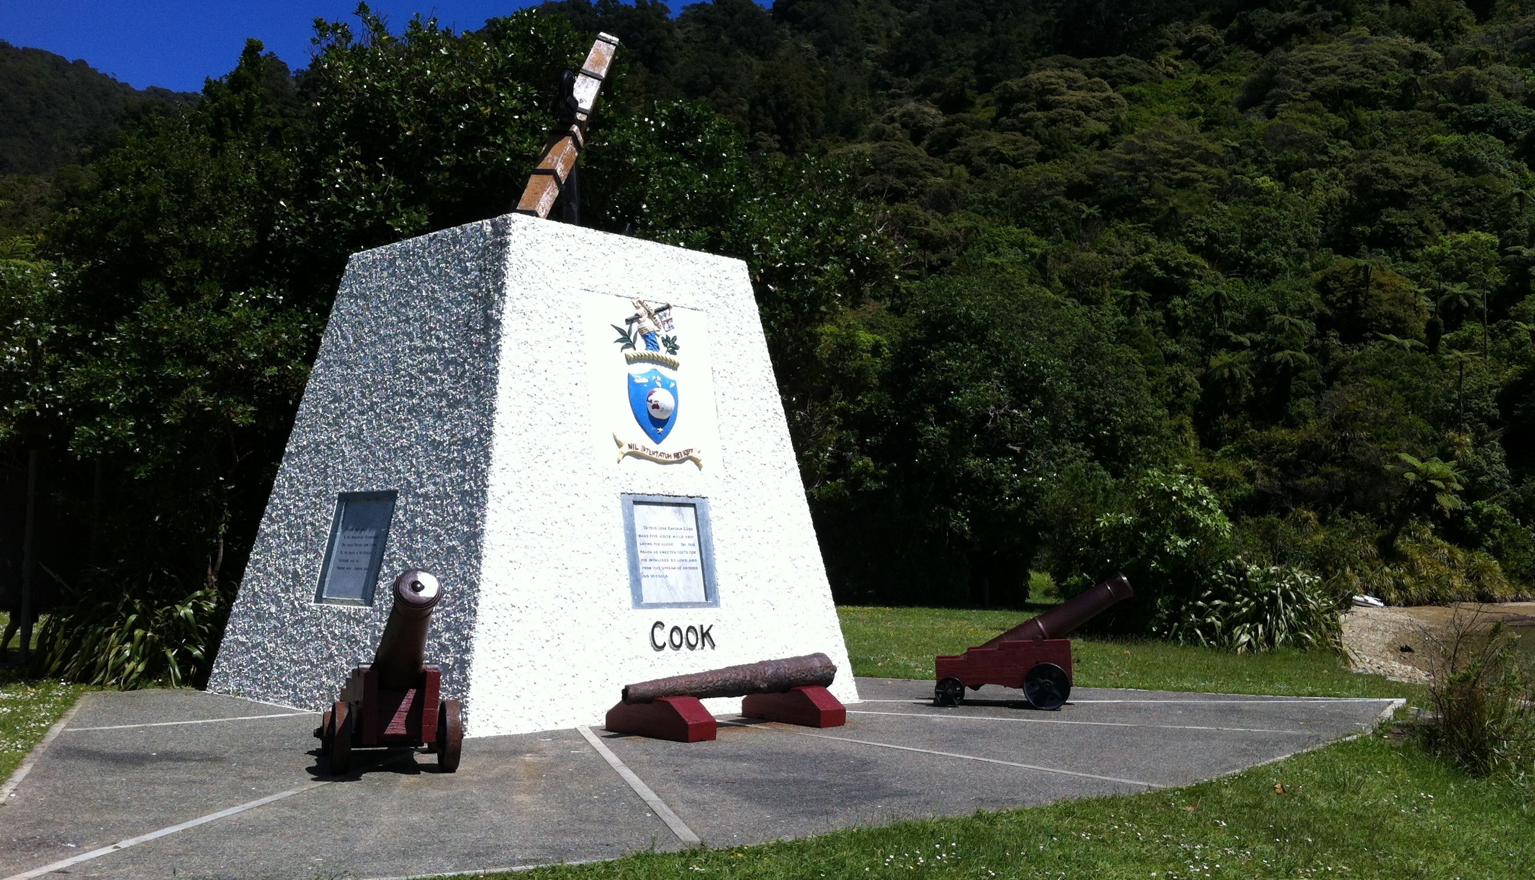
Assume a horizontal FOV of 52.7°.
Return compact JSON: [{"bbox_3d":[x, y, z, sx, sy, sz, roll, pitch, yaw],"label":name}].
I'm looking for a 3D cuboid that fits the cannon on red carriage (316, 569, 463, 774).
[{"bbox_3d":[-2.560,1.570,10.718,0.815,1.386,1.983,3,-4,-20],"label":"cannon on red carriage"}]

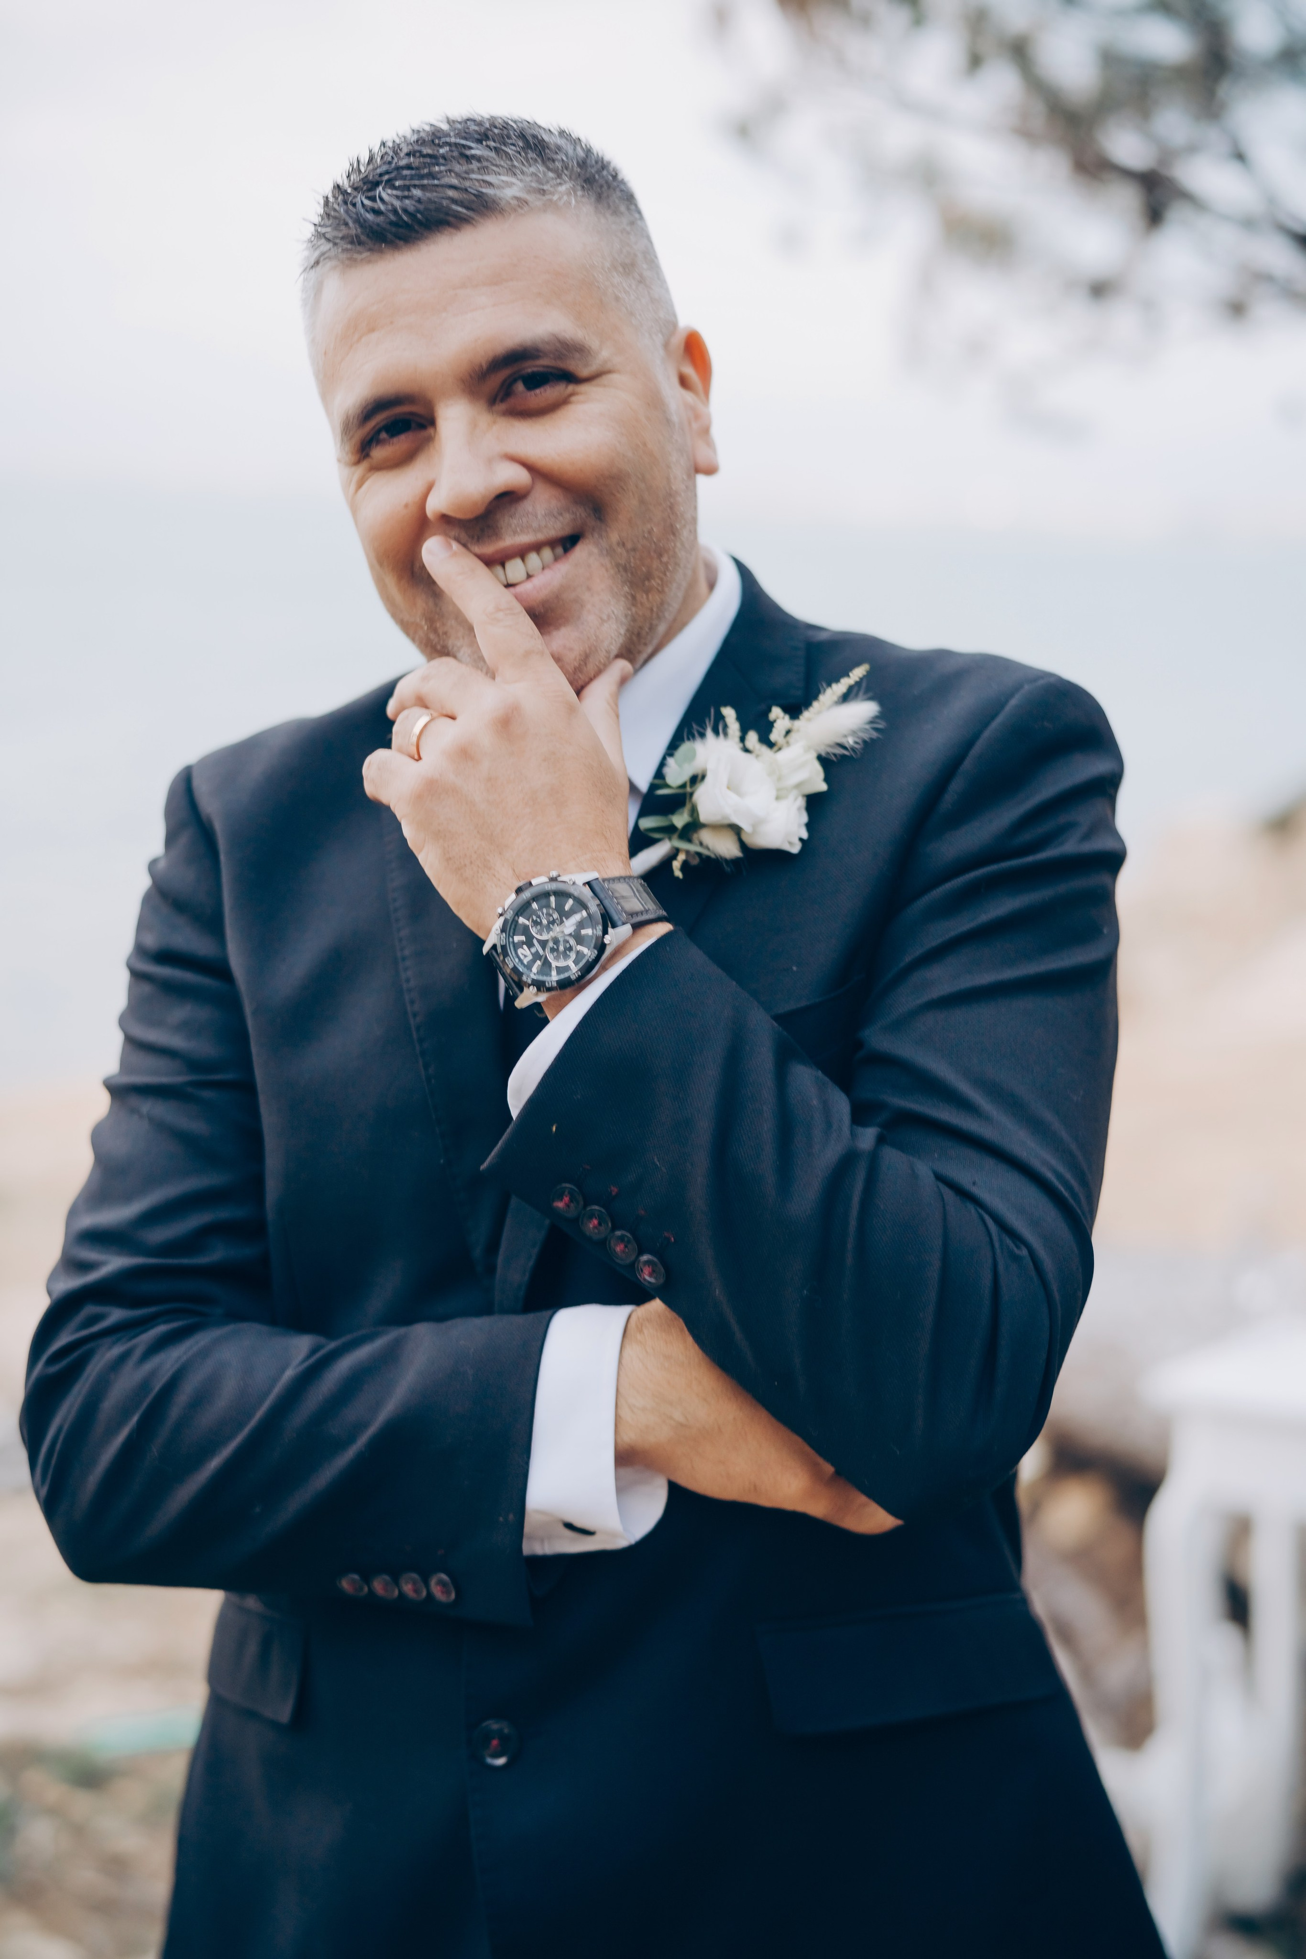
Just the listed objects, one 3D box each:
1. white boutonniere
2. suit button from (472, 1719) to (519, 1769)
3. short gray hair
[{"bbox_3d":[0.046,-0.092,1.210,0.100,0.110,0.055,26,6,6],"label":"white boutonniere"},{"bbox_3d":[-0.071,0.343,1.220,0.021,0.021,0.005,7,10,22],"label":"suit button"},{"bbox_3d":[-0.077,-0.325,1.250,0.165,0.140,0.195,-15,2,25],"label":"short gray hair"}]

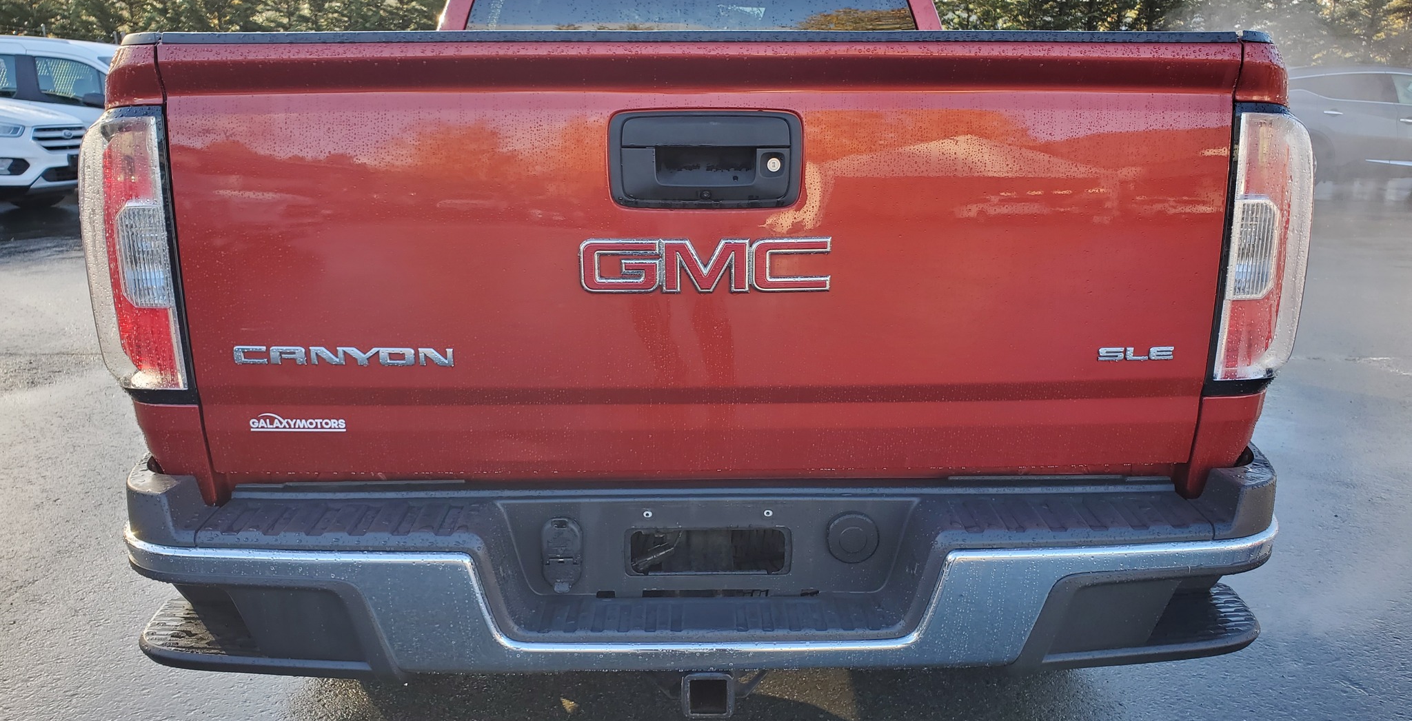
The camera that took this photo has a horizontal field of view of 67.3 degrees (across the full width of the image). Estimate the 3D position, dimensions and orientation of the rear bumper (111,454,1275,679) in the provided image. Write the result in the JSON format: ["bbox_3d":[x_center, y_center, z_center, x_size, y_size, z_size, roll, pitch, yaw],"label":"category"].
[{"bbox_3d":[-0.008,0.288,1.587,1.680,0.275,0.320,0,15,-1],"label":"rear bumper"}]

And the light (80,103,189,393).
[{"bbox_3d":[-0.808,-0.160,1.530,0.180,0.410,0.180,0,15,-1],"label":"light"}]

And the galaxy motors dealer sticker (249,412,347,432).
[{"bbox_3d":[-0.583,0.087,1.515,0.140,0.030,0.004,0,15,-1],"label":"galaxy motors dealer sticker"}]

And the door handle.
[{"bbox_3d":[0.000,-0.272,1.442,0.260,0.130,0.045,0,15,-1],"label":"door handle"}]

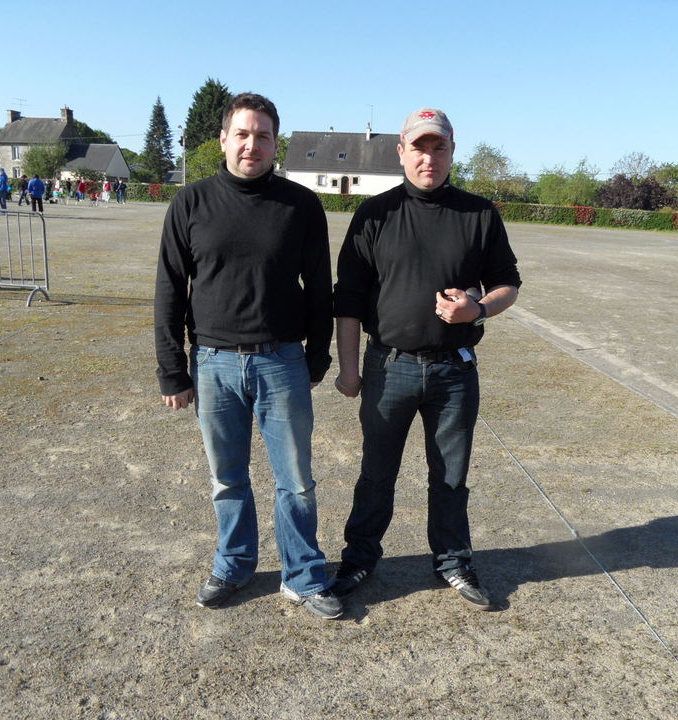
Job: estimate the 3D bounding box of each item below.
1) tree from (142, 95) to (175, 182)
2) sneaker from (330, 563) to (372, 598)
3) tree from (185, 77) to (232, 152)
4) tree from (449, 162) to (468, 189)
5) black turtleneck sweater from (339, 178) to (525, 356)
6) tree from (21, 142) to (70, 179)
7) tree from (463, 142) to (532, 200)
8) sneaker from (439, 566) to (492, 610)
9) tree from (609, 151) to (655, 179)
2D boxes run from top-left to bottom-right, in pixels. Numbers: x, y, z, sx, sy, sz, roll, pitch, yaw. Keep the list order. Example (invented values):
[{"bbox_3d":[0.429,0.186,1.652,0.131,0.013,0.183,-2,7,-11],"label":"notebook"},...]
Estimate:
[{"bbox_3d":[-15.060,-17.548,55.528,2.693,8.327,2.693,2,14,0],"label":"tree"},{"bbox_3d":[0.086,0.827,2.623,0.105,0.105,0.285,13,18,37],"label":"sneaker"},{"bbox_3d":[-12.592,-21.457,64.826,5.472,11.467,5.472,2,14,0],"label":"tree"},{"bbox_3d":[10.152,-15.467,58.000,2.900,3.710,2.800,2,14,0],"label":"tree"},{"bbox_3d":[0.302,-0.317,2.290,0.640,0.600,0.350,2,14,0],"label":"black turtleneck sweater"},{"bbox_3d":[-27.780,-18.126,63.000,4.500,5.140,4.300,2,14,0],"label":"tree"},{"bbox_3d":[10.752,-12.198,45.291,4.800,4.945,4.800,2,14,0],"label":"tree"},{"bbox_3d":[0.475,0.837,2.573,0.105,0.110,0.285,-9,18,-37],"label":"sneaker"},{"bbox_3d":[26.016,-15.601,59.000,4.300,5.750,4.000,2,14,0],"label":"tree"}]

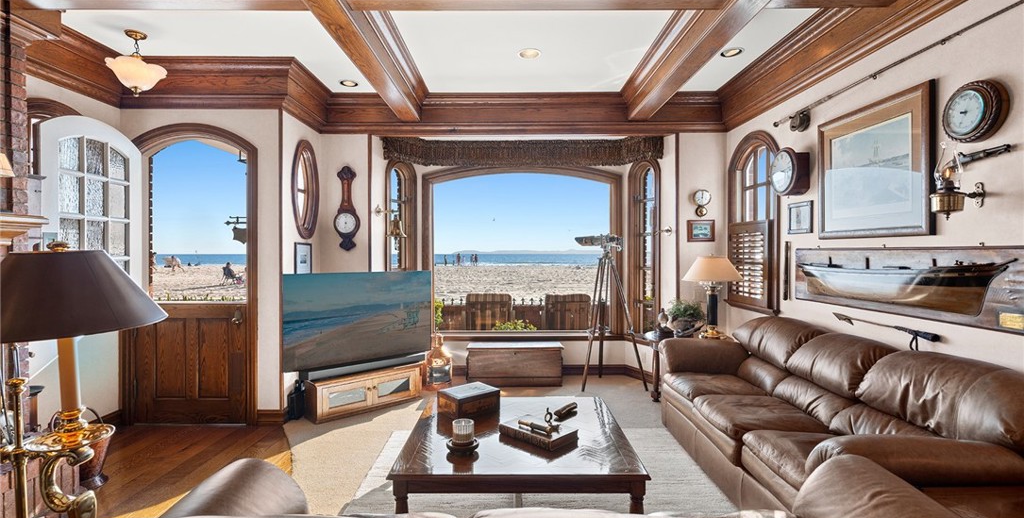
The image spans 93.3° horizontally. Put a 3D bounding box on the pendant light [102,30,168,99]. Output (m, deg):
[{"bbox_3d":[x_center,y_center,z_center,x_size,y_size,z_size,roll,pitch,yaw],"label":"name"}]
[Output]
[{"bbox_3d":[-2.617,-1.352,3.378,0.346,0.431,0.346,0,1,0],"label":"pendant light"}]

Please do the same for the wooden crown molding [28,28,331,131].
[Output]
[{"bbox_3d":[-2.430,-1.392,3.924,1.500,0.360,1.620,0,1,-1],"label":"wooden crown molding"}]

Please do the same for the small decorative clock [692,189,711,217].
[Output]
[{"bbox_3d":[1.891,-0.551,4.801,0.183,0.278,0.080,0,1,0],"label":"small decorative clock"}]

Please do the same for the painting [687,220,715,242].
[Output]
[{"bbox_3d":[1.891,-0.276,4.824,0.281,0.223,0.035,0,1,0],"label":"painting"}]

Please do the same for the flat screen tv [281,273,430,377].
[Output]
[{"bbox_3d":[-1.412,0.548,4.602,1.450,0.840,0.070,-1,1,-41],"label":"flat screen tv"}]

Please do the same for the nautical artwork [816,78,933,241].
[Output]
[{"bbox_3d":[2.150,-0.524,2.930,0.038,0.800,0.900,0,1,0],"label":"nautical artwork"}]

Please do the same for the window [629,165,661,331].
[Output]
[{"bbox_3d":[1.450,-0.100,5.300,0.120,1.938,0.539,0,1,-24],"label":"window"}]

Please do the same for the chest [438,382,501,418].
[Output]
[{"bbox_3d":[-0.260,0.864,2.968,0.306,0.116,0.222,-1,1,-40],"label":"chest"}]

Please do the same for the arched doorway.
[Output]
[{"bbox_3d":[-2.689,0.135,4.051,1.119,2.513,0.160,0,1,0],"label":"arched doorway"}]

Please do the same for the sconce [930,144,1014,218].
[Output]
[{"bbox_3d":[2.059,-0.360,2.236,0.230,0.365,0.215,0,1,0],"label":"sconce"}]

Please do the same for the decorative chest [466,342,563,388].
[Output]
[{"bbox_3d":[0.042,1.143,5.289,1.020,0.410,0.370,0,1,0],"label":"decorative chest"}]

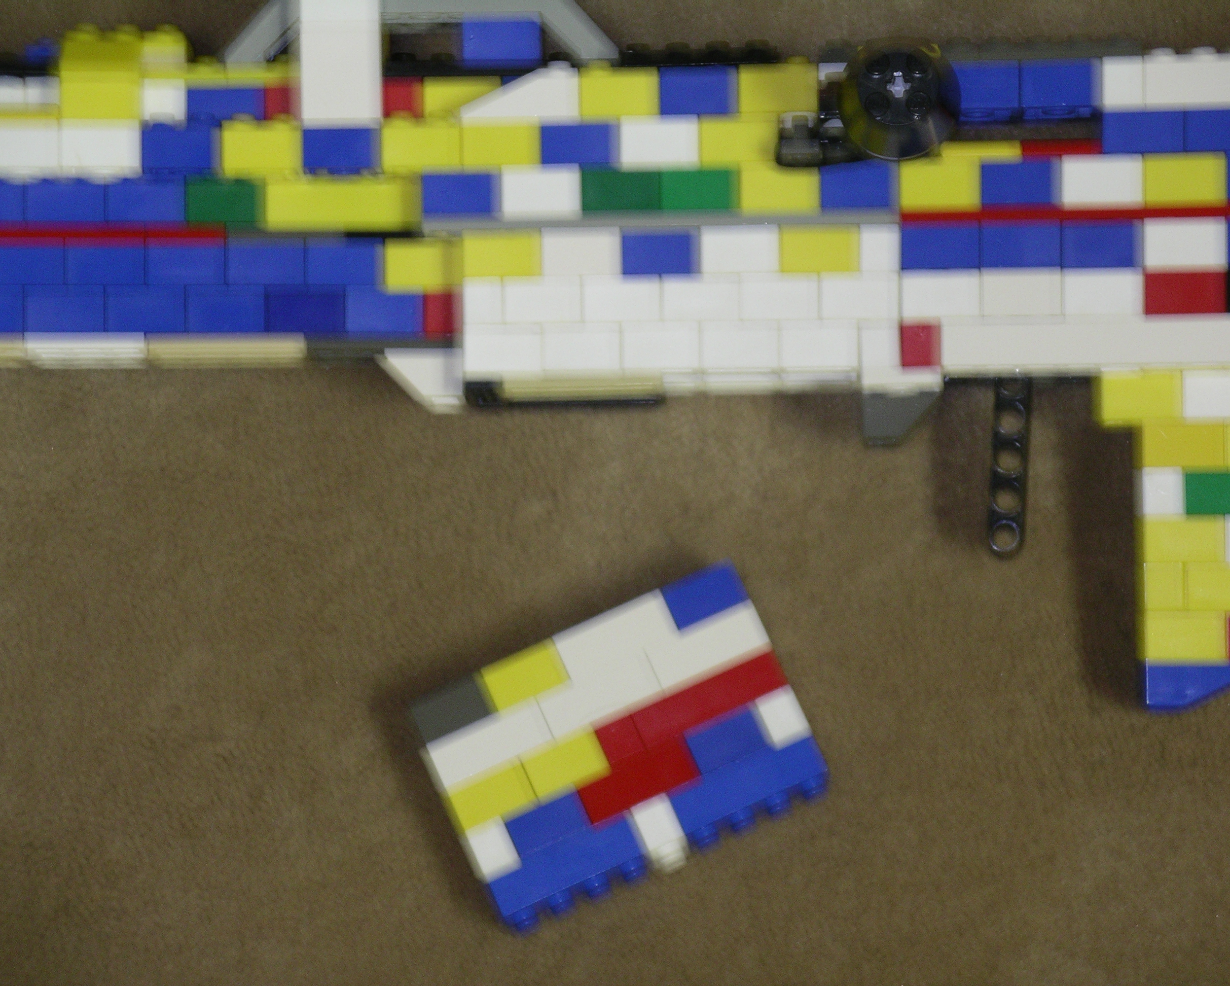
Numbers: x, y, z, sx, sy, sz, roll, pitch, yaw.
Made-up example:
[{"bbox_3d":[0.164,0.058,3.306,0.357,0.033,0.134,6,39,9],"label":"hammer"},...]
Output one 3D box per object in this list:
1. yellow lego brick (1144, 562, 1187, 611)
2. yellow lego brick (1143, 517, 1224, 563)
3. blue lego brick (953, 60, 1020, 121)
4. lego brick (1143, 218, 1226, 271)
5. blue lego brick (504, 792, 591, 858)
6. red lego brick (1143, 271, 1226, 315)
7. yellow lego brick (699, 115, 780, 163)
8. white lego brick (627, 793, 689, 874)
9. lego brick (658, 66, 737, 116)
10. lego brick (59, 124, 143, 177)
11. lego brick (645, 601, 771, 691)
[{"bbox_3d":[0.111,0.019,1.194,0.008,0.016,0.011,-1,83,3],"label":"yellow lego brick"},{"bbox_3d":[0.114,0.009,1.187,0.016,0.015,0.011,-1,83,5],"label":"yellow lego brick"},{"bbox_3d":[0.073,-0.081,1.194,0.016,0.016,0.011,-1,84,0],"label":"blue lego brick"},{"bbox_3d":[0.114,-0.050,1.189,0.016,0.015,0.011,-1,83,5],"label":"lego brick"},{"bbox_3d":[-0.013,0.068,1.209,0.016,0.016,0.011,-24,83,0],"label":"blue lego brick"},{"bbox_3d":[0.114,-0.040,1.191,0.016,0.016,0.011,-1,84,0],"label":"red lego brick"},{"bbox_3d":[0.025,-0.071,1.198,0.016,0.016,0.011,-1,84,0],"label":"yellow lego brick"},{"bbox_3d":[0.009,0.069,1.208,0.008,0.016,0.011,-24,83,0],"label":"white lego brick"},{"bbox_3d":[0.017,-0.082,1.205,0.016,0.016,0.010,-1,90,0],"label":"lego brick"},{"bbox_3d":[-0.103,-0.070,1.192,0.016,0.016,0.011,-1,84,0],"label":"lego brick"},{"bbox_3d":[0.019,0.032,1.197,0.024,0.015,0.011,-24,84,1],"label":"lego brick"}]

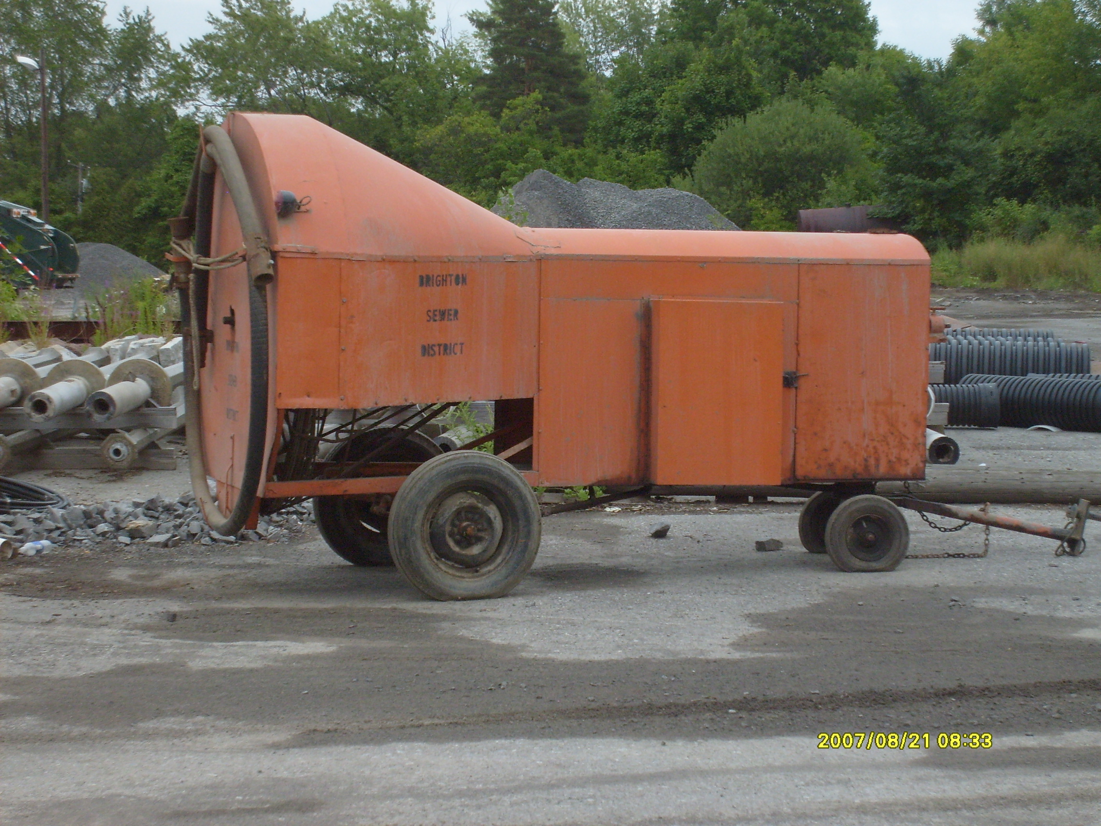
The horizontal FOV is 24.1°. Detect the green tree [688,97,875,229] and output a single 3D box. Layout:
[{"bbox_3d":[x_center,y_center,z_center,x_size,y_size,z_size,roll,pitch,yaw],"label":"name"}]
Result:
[{"bbox_3d":[7.889,-7.566,88.000,6.300,6.500,6.000,0,4,0],"label":"green tree"}]

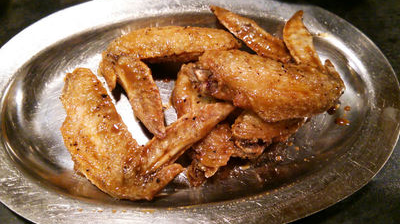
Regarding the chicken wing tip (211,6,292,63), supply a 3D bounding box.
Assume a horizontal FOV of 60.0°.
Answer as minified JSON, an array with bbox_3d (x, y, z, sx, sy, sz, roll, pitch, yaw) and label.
[{"bbox_3d":[0.038,-0.063,0.277,0.024,0.018,0.082,-38,68,-21],"label":"chicken wing tip"}]

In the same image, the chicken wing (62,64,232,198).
[{"bbox_3d":[-0.045,0.014,0.212,0.115,0.030,0.074,17,59,11],"label":"chicken wing"}]

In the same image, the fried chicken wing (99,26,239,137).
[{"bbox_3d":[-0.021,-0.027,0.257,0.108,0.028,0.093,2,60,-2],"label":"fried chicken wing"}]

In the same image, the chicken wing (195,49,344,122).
[{"bbox_3d":[0.045,-0.015,0.219,0.094,0.026,0.046,5,58,3],"label":"chicken wing"}]

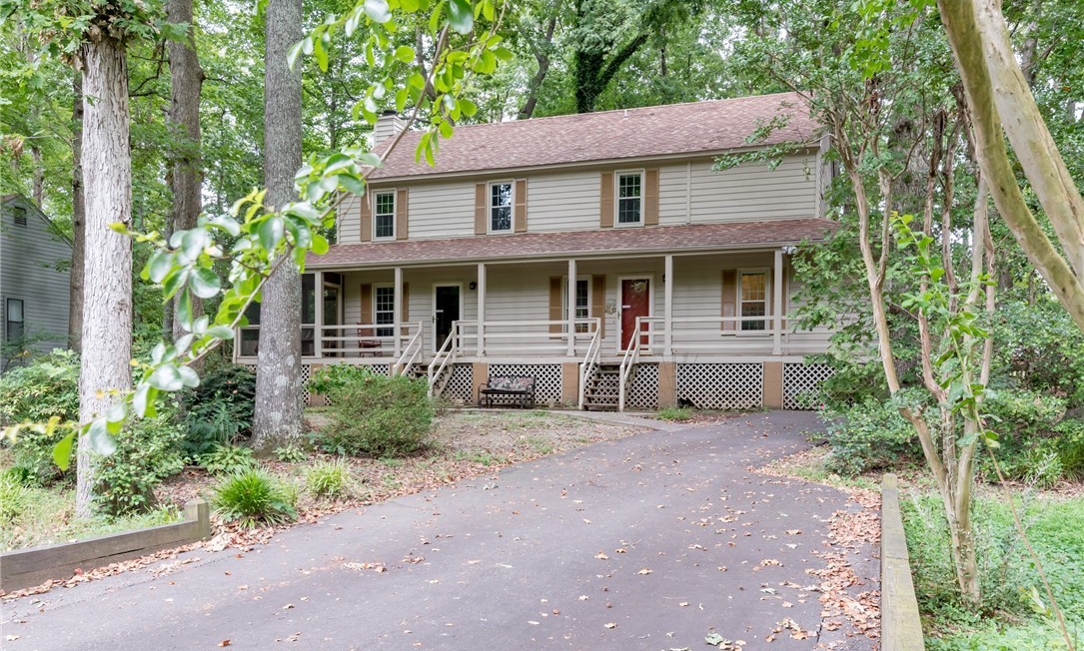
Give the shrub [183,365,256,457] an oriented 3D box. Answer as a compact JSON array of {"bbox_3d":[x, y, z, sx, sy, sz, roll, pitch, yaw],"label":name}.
[{"bbox_3d":[-4.699,1.202,12.059,1.350,1.290,1.300,1,-3,-21],"label":"shrub"}]

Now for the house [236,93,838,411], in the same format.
[{"bbox_3d":[0.520,-2.504,26.459,17.700,9.770,10.000,-1,-3,19],"label":"house"}]

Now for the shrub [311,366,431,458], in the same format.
[{"bbox_3d":[-2.458,1.245,11.857,1.720,1.190,1.600,1,-3,-12],"label":"shrub"}]

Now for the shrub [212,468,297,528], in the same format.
[{"bbox_3d":[-2.496,1.458,7.043,0.740,0.460,0.700,1,-3,-19],"label":"shrub"}]

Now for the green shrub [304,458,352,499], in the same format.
[{"bbox_3d":[-2.184,1.532,8.241,0.500,0.380,0.500,1,-3,-15],"label":"green shrub"}]

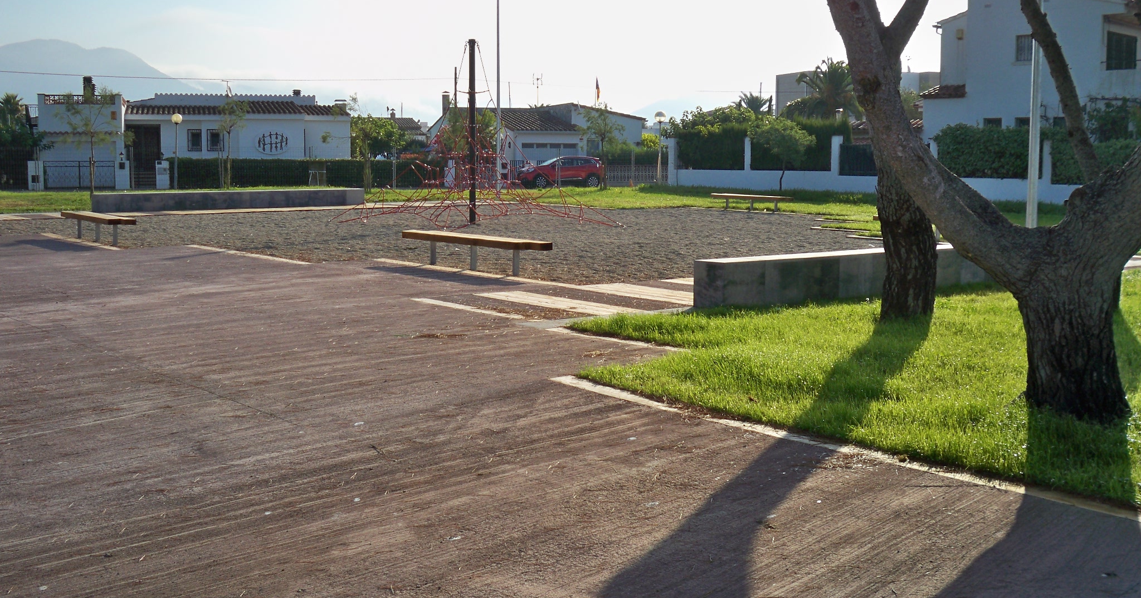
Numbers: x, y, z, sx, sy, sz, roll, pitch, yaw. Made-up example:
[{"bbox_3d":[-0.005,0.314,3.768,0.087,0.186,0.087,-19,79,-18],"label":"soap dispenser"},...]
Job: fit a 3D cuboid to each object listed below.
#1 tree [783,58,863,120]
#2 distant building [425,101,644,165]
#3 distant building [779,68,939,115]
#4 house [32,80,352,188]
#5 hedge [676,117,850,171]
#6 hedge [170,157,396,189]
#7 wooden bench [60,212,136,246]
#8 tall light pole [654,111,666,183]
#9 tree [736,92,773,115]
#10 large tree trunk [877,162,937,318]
[{"bbox_3d":[14.218,-9.823,64.278,4.400,7.000,4.400,0,7,0],"label":"tree"},{"bbox_3d":[-2.400,-9.118,67.693,10.600,4.700,10.000,-2,7,-17],"label":"distant building"},{"bbox_3d":[23.700,-14.452,95.954,11.000,8.400,7.000,-2,7,-18],"label":"distant building"},{"bbox_3d":[-20.600,-9.221,65.666,15.900,5.400,10.000,-1,7,-12],"label":"house"},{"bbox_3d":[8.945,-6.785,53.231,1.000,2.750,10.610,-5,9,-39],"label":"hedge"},{"bbox_3d":[-13.097,-5.772,53.199,10.100,1.420,0.900,-1,7,-14],"label":"hedge"},{"bbox_3d":[-8.272,-1.225,20.203,0.420,0.460,2.850,-5,9,-39],"label":"wooden bench"},{"bbox_3d":[4.312,-7.293,55.524,0.530,3.600,0.530,0,7,0],"label":"tall light pole"},{"bbox_3d":[16.600,-15.052,104.948,3.500,7.400,3.500,0,7,0],"label":"tree"},{"bbox_3d":[3.138,-0.553,10.759,0.520,1.450,0.500,2,7,16],"label":"large tree trunk"}]

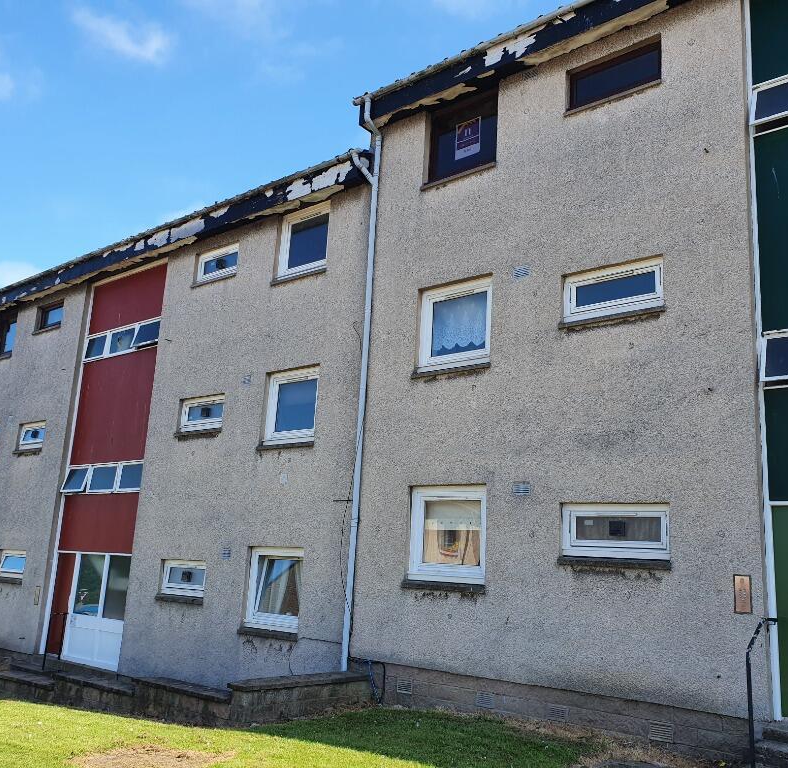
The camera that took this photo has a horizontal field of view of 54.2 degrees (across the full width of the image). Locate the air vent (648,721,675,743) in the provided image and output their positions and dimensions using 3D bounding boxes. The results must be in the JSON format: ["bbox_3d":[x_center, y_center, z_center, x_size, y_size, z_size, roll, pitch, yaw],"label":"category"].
[{"bbox_3d":[2.584,3.352,7.403,0.234,0.159,0.031,-7,-16,39],"label":"air vent"}]

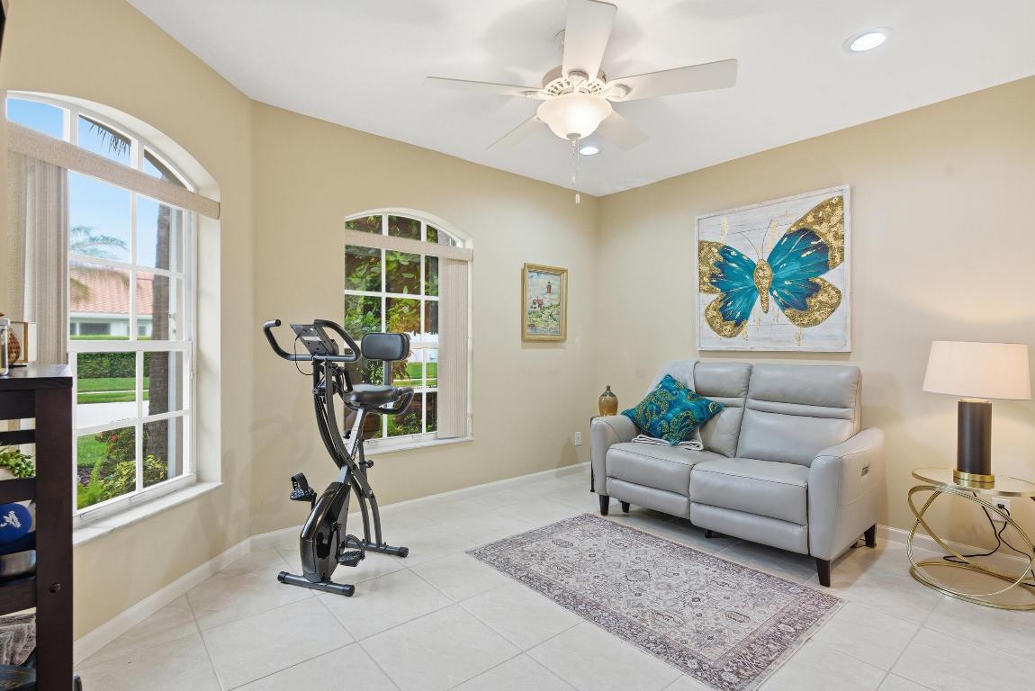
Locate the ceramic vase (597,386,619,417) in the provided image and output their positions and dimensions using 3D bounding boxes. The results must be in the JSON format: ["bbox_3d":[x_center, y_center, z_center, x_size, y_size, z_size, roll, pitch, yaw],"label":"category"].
[{"bbox_3d":[0.717,0.438,3.848,0.158,0.235,0.158,0,0,0],"label":"ceramic vase"}]

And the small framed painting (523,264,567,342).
[{"bbox_3d":[0.226,-0.341,4.019,0.492,0.605,0.040,0,0,-40],"label":"small framed painting"}]

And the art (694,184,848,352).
[{"bbox_3d":[1.701,-0.470,3.339,0.037,1.004,0.993,0,0,-41],"label":"art"}]

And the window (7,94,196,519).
[{"bbox_3d":[-1.669,-0.115,1.984,0.102,1.608,0.938,0,0,5],"label":"window"}]

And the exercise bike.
[{"bbox_3d":[-0.863,0.511,2.561,0.488,1.248,0.794,0,0,20],"label":"exercise bike"}]

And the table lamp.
[{"bbox_3d":[2.174,0.309,2.327,0.381,0.641,0.381,0,0,-41],"label":"table lamp"}]

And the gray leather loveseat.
[{"bbox_3d":[1.305,0.621,3.064,0.897,1.027,1.476,0,0,-41],"label":"gray leather loveseat"}]

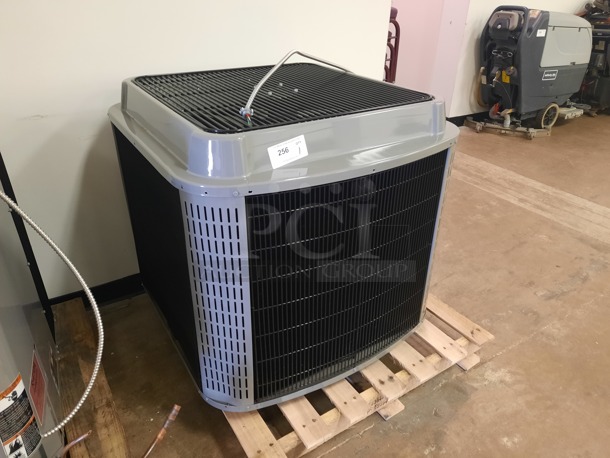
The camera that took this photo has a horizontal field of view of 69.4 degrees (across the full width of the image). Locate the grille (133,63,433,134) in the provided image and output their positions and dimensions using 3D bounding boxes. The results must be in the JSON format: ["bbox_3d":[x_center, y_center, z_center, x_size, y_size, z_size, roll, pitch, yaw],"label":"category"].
[{"bbox_3d":[-0.092,-0.441,1.412,0.735,0.030,0.735,-17,34,-29],"label":"grille"}]

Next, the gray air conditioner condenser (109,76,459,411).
[{"bbox_3d":[-0.099,-0.084,1.599,0.932,0.822,0.953,-16,33,-28],"label":"gray air conditioner condenser"}]

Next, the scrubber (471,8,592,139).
[{"bbox_3d":[2.280,-1.512,4.207,1.320,1.080,0.600,-14,33,-26],"label":"scrubber"}]

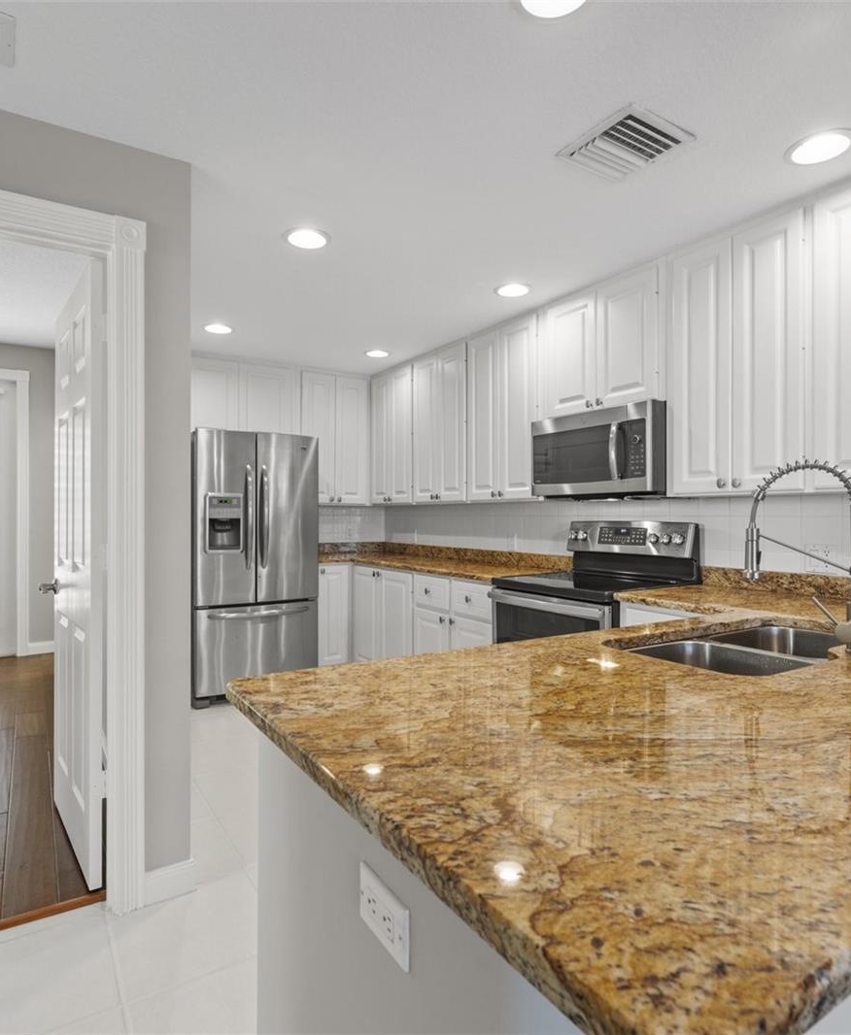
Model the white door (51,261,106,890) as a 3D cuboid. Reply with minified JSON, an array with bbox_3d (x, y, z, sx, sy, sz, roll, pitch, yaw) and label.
[{"bbox_3d":[-1.319,0.186,2.275,0.036,2.045,0.794,0,0,-39],"label":"white door"}]

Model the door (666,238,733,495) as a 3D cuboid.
[{"bbox_3d":[1.203,-0.634,2.636,0.025,1.060,0.302,0,0,-33],"label":"door"}]

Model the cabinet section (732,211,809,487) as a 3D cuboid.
[{"bbox_3d":[1.297,-0.608,2.282,0.025,1.018,0.264,0,0,-33],"label":"cabinet section"}]

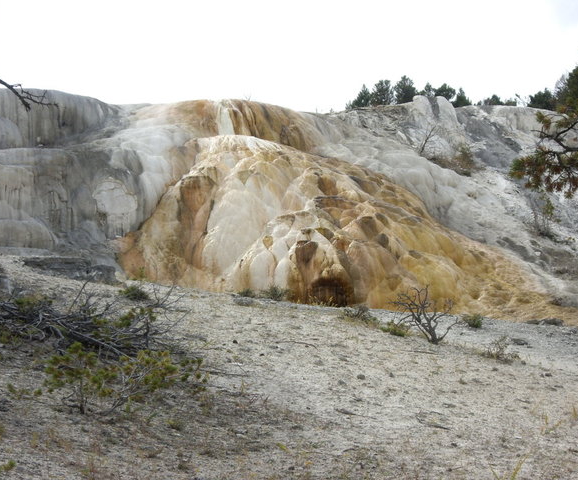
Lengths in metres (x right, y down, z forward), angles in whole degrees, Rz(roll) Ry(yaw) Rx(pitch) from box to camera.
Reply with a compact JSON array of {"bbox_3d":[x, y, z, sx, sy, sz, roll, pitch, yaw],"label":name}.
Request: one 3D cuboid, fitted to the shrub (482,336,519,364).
[{"bbox_3d":[2.438,1.274,24.300,0.438,0.313,0.394,0,-3,0],"label":"shrub"}]

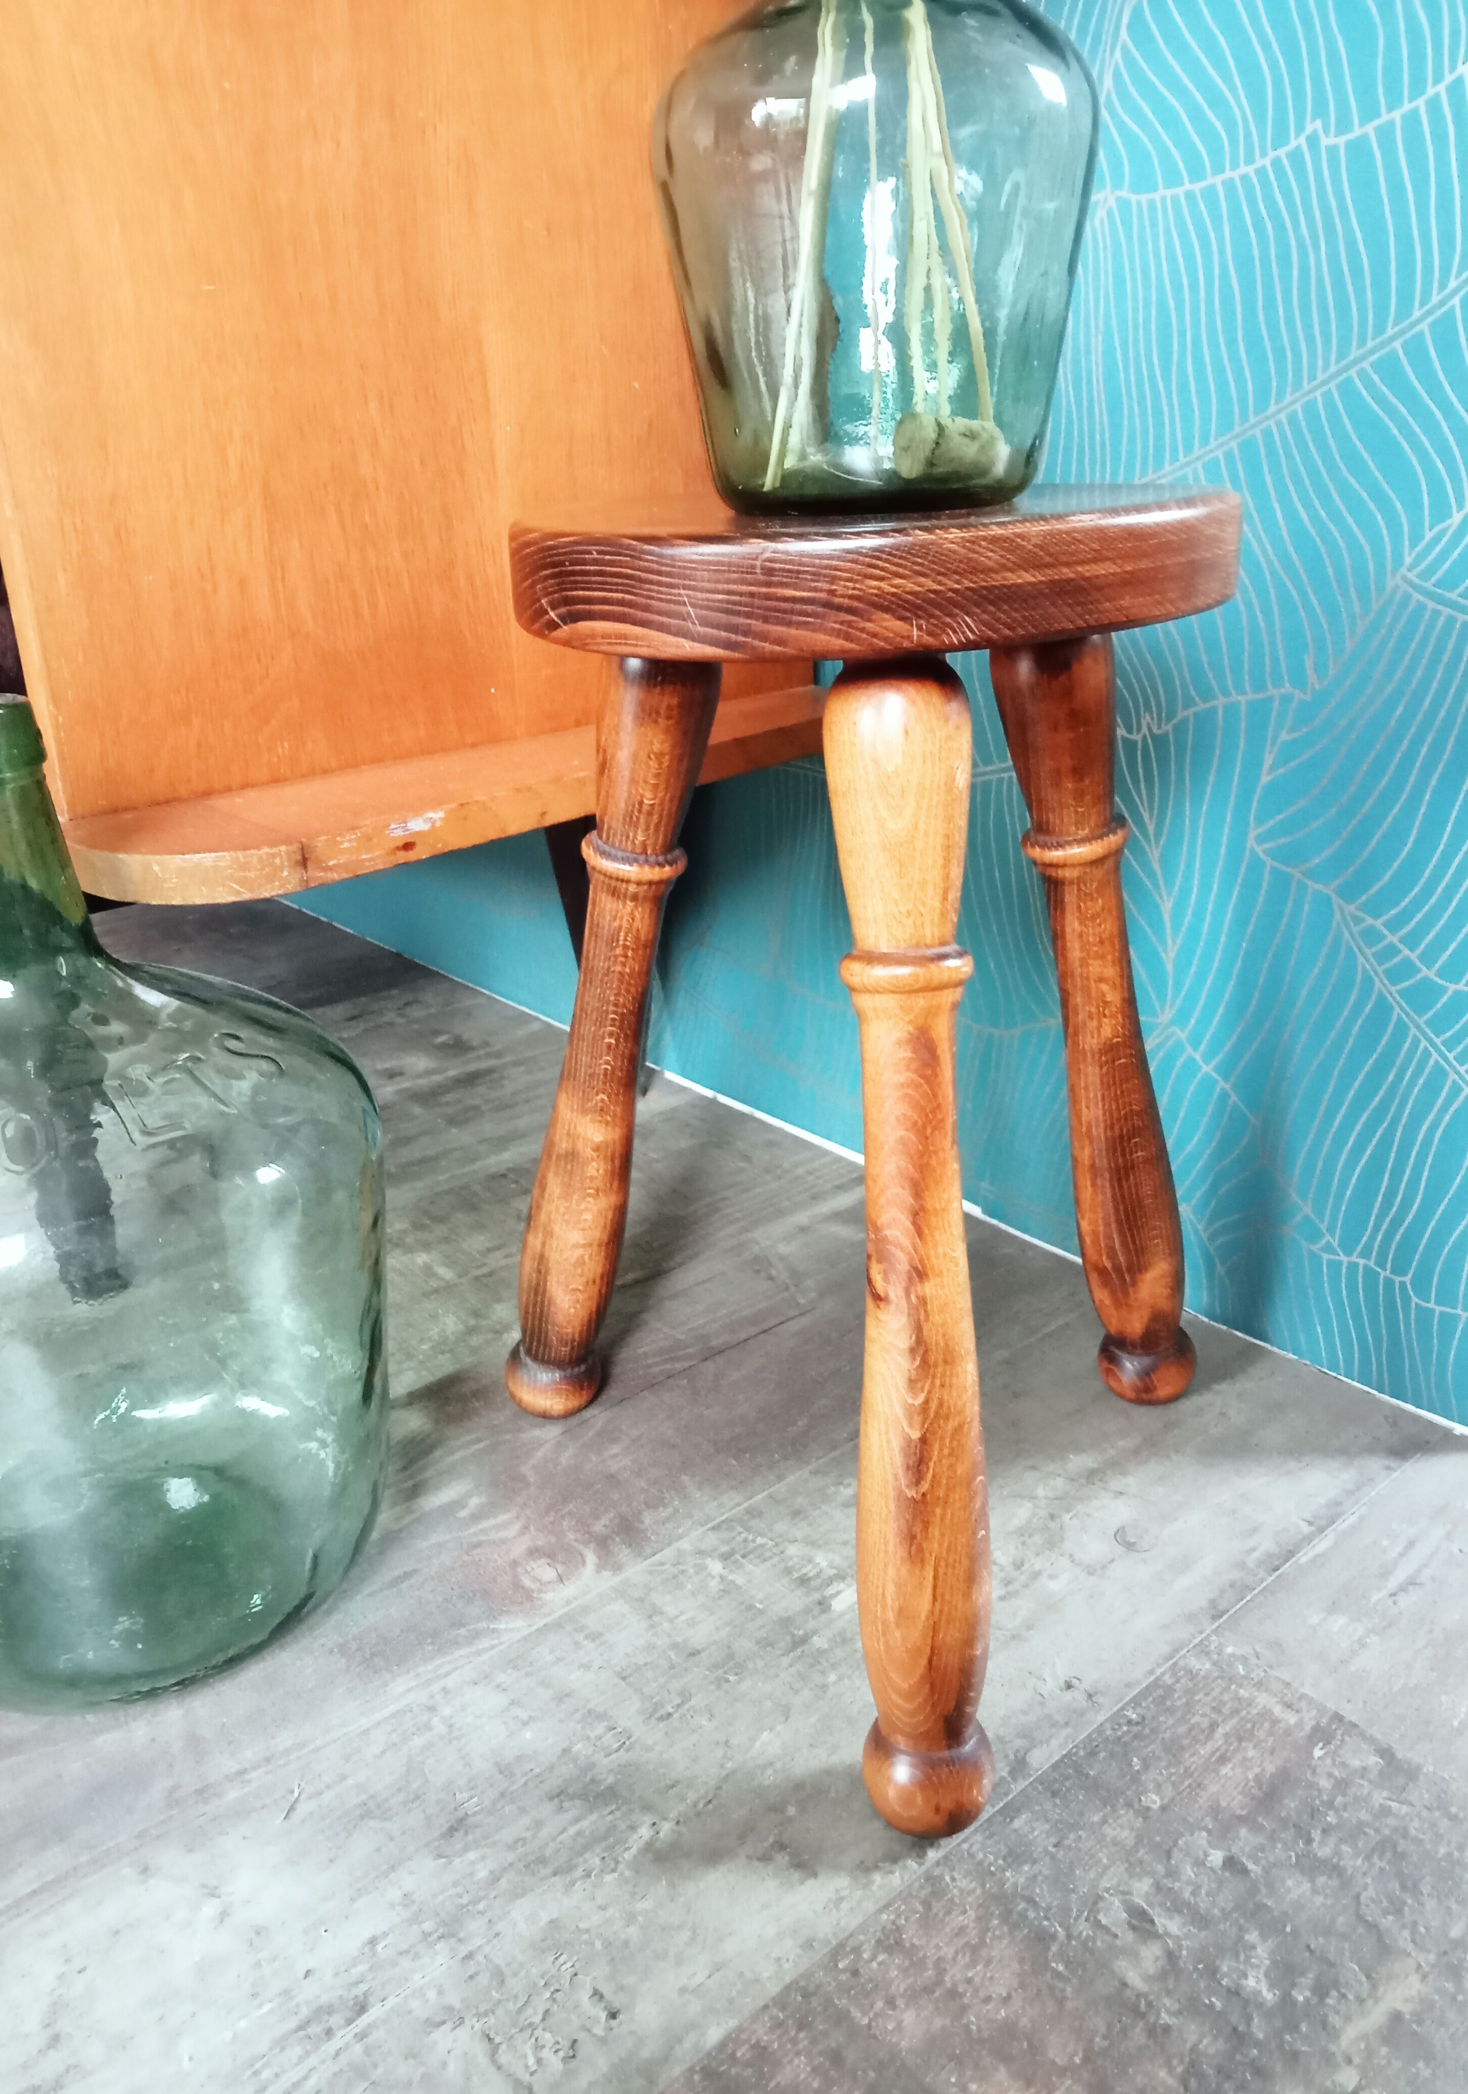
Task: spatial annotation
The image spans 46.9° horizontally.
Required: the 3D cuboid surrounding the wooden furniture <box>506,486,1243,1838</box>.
[{"bbox_3d":[0.055,0.020,0.686,0.356,0.458,0.344,-3,22,-1],"label":"wooden furniture"}]

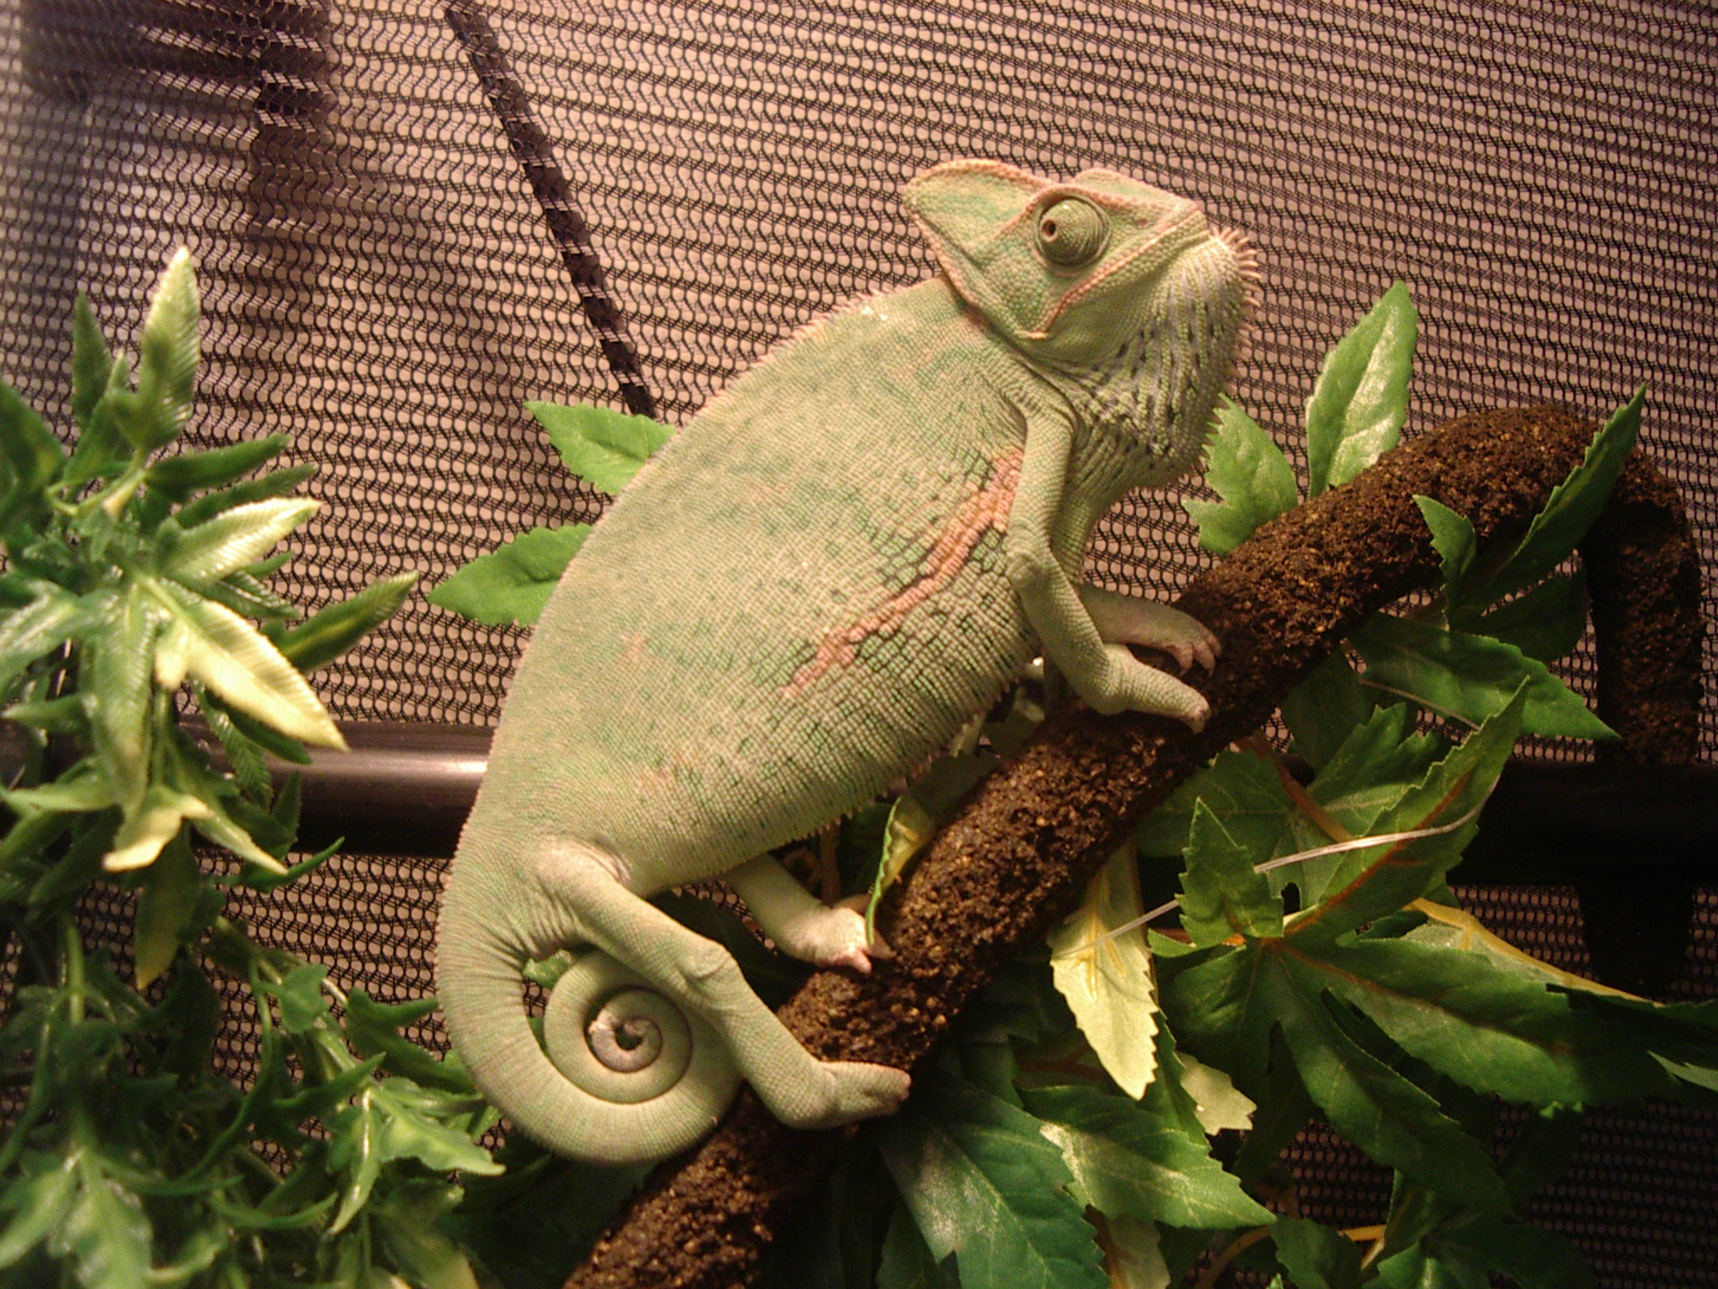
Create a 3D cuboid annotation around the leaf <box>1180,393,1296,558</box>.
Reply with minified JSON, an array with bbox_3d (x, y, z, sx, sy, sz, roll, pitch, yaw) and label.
[{"bbox_3d":[0.079,-0.033,0.383,0.024,0.039,0.013,-13,-7,4],"label":"leaf"}]

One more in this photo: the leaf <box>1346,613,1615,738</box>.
[{"bbox_3d":[0.116,0.007,0.352,0.049,0.016,0.010,19,5,5],"label":"leaf"}]

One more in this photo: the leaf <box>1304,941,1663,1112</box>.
[{"bbox_3d":[0.115,0.070,0.352,0.071,0.024,0.018,18,-16,5],"label":"leaf"}]

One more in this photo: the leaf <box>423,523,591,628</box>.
[{"bbox_3d":[-0.065,-0.013,0.372,0.044,0.022,0.013,-11,-12,1],"label":"leaf"}]

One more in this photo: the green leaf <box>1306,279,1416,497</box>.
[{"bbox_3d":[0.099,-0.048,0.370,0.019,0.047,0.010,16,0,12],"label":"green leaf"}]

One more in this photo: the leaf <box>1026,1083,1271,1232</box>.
[{"bbox_3d":[0.050,0.088,0.325,0.042,0.019,0.011,24,-10,8],"label":"leaf"}]

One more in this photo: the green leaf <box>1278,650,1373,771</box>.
[{"bbox_3d":[0.095,0.014,0.384,0.018,0.032,0.013,-25,-10,8],"label":"green leaf"}]

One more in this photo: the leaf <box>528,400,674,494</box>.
[{"bbox_3d":[-0.047,-0.039,0.375,0.043,0.021,0.013,28,-9,8],"label":"leaf"}]

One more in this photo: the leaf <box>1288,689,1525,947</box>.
[{"bbox_3d":[0.095,0.032,0.322,0.017,0.056,0.014,45,9,16],"label":"leaf"}]

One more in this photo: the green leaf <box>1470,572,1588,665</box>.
[{"bbox_3d":[0.137,-0.005,0.388,0.029,0.017,0.014,-22,-15,-7],"label":"green leaf"}]

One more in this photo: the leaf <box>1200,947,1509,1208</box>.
[{"bbox_3d":[0.088,0.075,0.325,0.056,0.018,0.013,45,1,6],"label":"leaf"}]

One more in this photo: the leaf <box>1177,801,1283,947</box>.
[{"bbox_3d":[0.063,0.039,0.318,0.016,0.026,0.011,-14,18,9],"label":"leaf"}]

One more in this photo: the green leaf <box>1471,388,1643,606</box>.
[{"bbox_3d":[0.129,-0.025,0.345,0.010,0.048,0.013,38,15,14],"label":"green leaf"}]

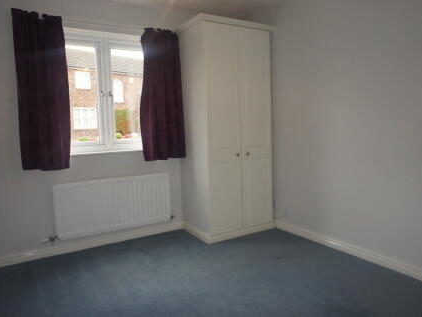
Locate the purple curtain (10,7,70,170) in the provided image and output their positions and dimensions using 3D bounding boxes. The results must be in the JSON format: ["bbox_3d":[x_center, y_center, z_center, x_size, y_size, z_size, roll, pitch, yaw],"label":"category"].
[{"bbox_3d":[-1.475,-0.574,2.778,0.384,1.343,0.128,-5,6,-30],"label":"purple curtain"}]

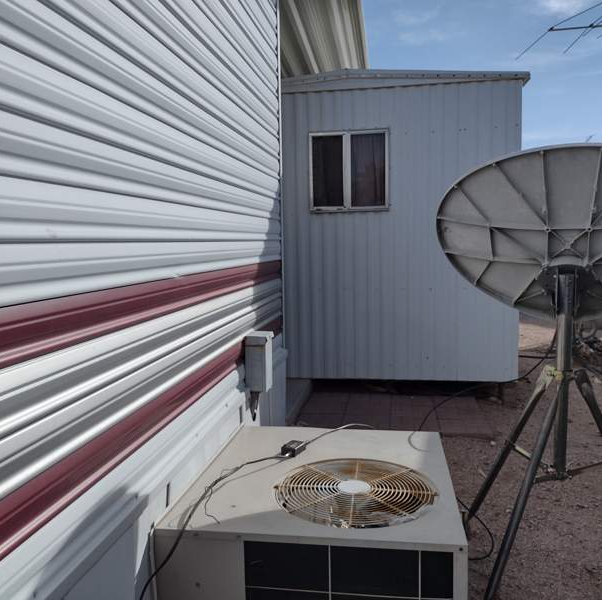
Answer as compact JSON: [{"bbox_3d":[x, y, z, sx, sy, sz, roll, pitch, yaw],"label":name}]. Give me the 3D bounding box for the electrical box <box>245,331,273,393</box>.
[{"bbox_3d":[-0.166,0.246,2.501,0.083,0.222,0.130,0,5,9],"label":"electrical box"}]

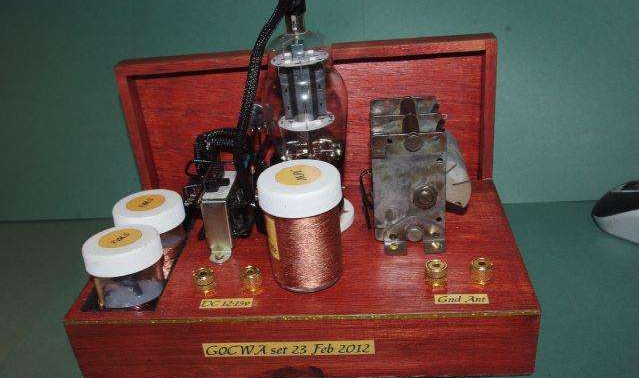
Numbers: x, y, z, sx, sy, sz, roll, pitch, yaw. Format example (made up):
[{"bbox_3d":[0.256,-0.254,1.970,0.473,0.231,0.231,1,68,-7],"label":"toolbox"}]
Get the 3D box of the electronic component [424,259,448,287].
[{"bbox_3d":[0.062,0.045,0.322,0.011,0.011,0.011,-3,28,6],"label":"electronic component"}]

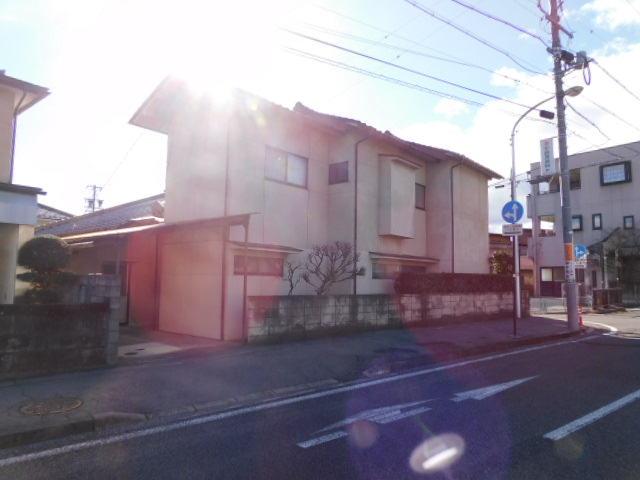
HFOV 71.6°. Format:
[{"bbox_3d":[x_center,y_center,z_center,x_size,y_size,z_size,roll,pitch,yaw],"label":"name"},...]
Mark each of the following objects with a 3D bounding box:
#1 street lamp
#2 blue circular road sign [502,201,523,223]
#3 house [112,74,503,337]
[{"bbox_3d":[8.231,-1.202,15.982,0.300,8.150,2.520,4,-5,-39],"label":"street lamp"},{"bbox_3d":[5.290,-0.758,12.150,0.050,0.600,0.600,4,-5,-39],"label":"blue circular road sign"},{"bbox_3d":[1.459,-0.799,16.080,6.050,7.250,14.000,-3,-5,39],"label":"house"}]

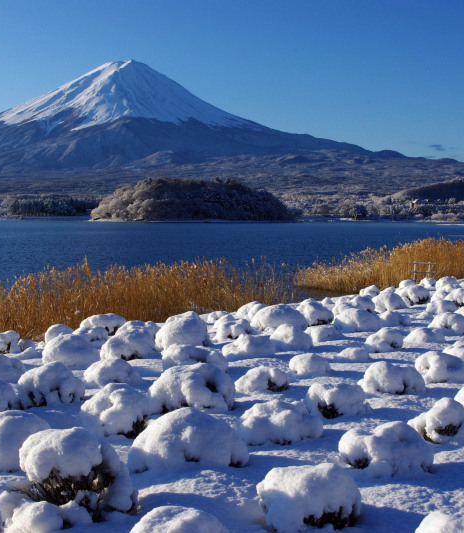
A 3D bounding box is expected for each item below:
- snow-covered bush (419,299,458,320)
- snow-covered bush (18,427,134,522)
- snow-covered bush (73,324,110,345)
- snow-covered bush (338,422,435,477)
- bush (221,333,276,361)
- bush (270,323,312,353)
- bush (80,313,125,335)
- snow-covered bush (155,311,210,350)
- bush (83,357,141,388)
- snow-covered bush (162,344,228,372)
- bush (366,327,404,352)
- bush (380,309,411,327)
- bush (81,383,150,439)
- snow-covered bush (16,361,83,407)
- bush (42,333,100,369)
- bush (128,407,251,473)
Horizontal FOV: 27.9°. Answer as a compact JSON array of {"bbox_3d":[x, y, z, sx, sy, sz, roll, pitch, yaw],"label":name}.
[{"bbox_3d":[4.000,0.803,17.979,0.717,0.335,0.660,1,3,13],"label":"snow-covered bush"},{"bbox_3d":[-0.941,1.217,5.665,0.696,0.470,0.613,-1,3,-10],"label":"snow-covered bush"},{"bbox_3d":[-2.622,1.243,17.279,0.704,0.295,0.634,0,3,-9],"label":"snow-covered bush"},{"bbox_3d":[1.428,1.653,8.664,0.874,0.434,0.787,1,3,9],"label":"snow-covered bush"},{"bbox_3d":[0.235,1.086,12.872,0.743,0.326,0.684,0,3,1],"label":"bush"},{"bbox_3d":[0.800,0.934,12.434,0.572,0.317,0.572,0,3,4],"label":"bush"},{"bbox_3d":[-2.565,1.119,18.465,0.871,0.411,0.784,0,3,-8],"label":"bush"},{"bbox_3d":[-0.883,1.107,16.627,0.999,0.639,0.899,0,3,-3],"label":"snow-covered bush"},{"bbox_3d":[-1.382,1.212,10.733,0.642,0.309,0.591,0,3,-7],"label":"bush"},{"bbox_3d":[-0.552,1.376,14.092,0.997,0.385,0.898,0,3,-2],"label":"snow-covered bush"},{"bbox_3d":[2.012,0.953,12.259,0.480,0.298,0.480,1,3,9],"label":"bush"},{"bbox_3d":[3.481,1.082,19.853,0.681,0.330,0.613,1,3,10],"label":"bush"},{"bbox_3d":[-1.058,1.275,8.457,0.621,0.432,0.572,0,3,-7],"label":"bush"},{"bbox_3d":[-1.883,1.205,9.718,0.694,0.433,0.638,-1,3,-11],"label":"snow-covered bush"},{"bbox_3d":[-2.512,1.296,14.585,0.907,0.489,0.817,-1,3,-10],"label":"bush"},{"bbox_3d":[-0.345,1.336,7.473,0.933,0.417,0.859,0,3,-3],"label":"bush"}]

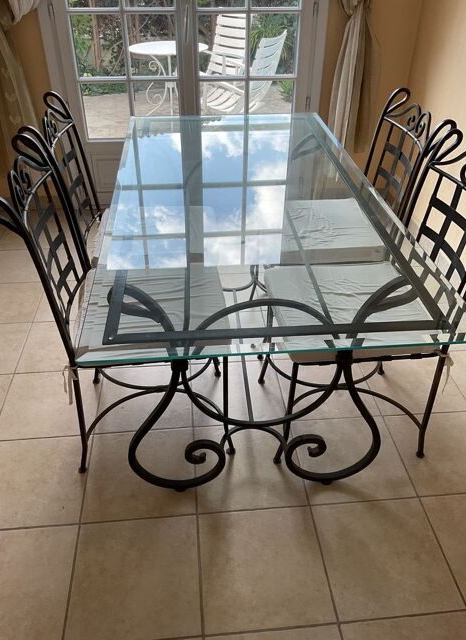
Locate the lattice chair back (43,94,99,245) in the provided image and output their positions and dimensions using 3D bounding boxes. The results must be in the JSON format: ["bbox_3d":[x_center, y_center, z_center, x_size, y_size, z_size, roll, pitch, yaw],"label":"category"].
[{"bbox_3d":[-0.565,-0.477,1.824,0.162,0.489,0.418,-3,37,-5],"label":"lattice chair back"}]

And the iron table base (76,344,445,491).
[{"bbox_3d":[0.020,-0.124,1.920,0.748,0.718,1.456,-3,37,-5],"label":"iron table base"}]

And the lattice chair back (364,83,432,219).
[{"bbox_3d":[0.588,-0.520,1.866,0.166,0.479,0.404,-3,37,-5],"label":"lattice chair back"}]

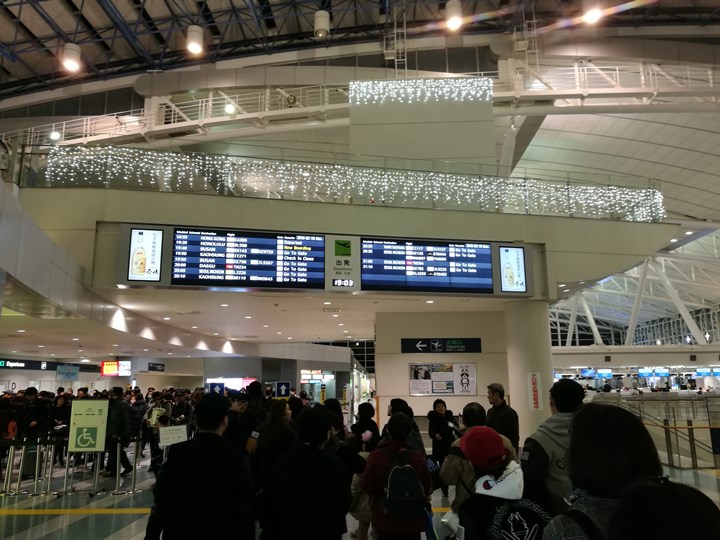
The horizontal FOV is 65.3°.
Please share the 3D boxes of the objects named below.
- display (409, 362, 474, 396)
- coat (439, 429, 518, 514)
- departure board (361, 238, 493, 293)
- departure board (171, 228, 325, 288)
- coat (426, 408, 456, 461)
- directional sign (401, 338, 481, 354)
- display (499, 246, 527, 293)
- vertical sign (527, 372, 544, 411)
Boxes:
[{"bbox_3d":[2.407,3.171,16.215,1.950,0.939,0.050,-1,-12,0],"label":"display"},{"bbox_3d":[0.899,1.517,4.227,0.560,0.640,0.340,-1,-12,3],"label":"coat"},{"bbox_3d":[1.746,-0.077,14.477,3.568,1.360,0.120,2,-12,-13],"label":"departure board"},{"bbox_3d":[-2.619,-0.239,13.499,3.591,1.356,0.120,2,-12,-13],"label":"departure board"},{"bbox_3d":[1.354,2.750,9.332,0.530,0.930,0.360,-2,-12,7],"label":"coat"},{"bbox_3d":[2.376,2.219,16.440,2.330,0.429,0.100,-1,-12,0],"label":"directional sign"},{"bbox_3d":[4.057,0.000,14.986,0.778,1.251,0.100,2,-12,-13],"label":"display"},{"bbox_3d":[4.254,2.958,13.677,0.344,0.947,0.030,-2,-11,8],"label":"vertical sign"}]

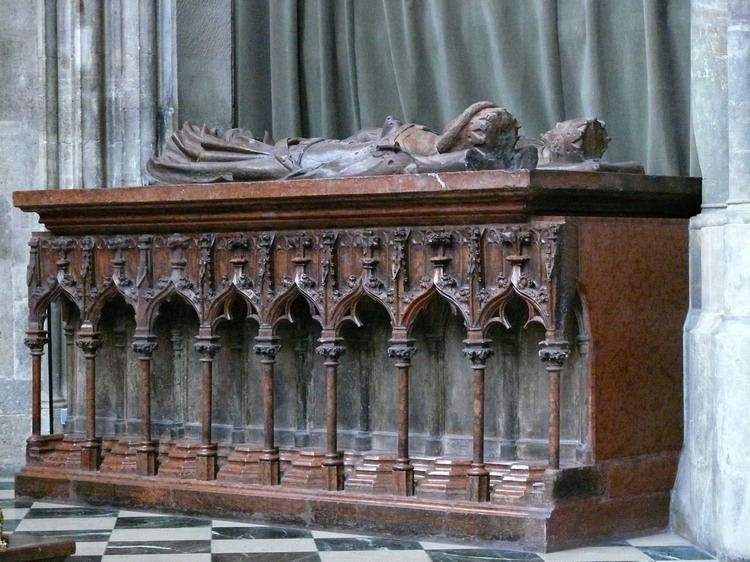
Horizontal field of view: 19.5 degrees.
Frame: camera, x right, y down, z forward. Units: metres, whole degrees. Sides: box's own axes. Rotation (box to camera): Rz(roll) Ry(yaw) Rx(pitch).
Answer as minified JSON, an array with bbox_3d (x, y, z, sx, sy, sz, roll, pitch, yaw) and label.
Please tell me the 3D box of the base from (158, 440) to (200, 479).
[{"bbox_3d":[-0.931,0.852,10.438,0.256,0.172,0.132,0,1,40],"label":"base"}]

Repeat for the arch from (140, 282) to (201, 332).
[{"bbox_3d":[-0.960,0.126,10.427,0.352,0.239,0.092,0,1,40],"label":"arch"}]

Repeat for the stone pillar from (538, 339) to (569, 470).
[{"bbox_3d":[0.689,0.480,8.405,0.111,0.498,0.111,0,0,0],"label":"stone pillar"}]

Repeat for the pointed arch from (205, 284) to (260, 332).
[{"bbox_3d":[-0.616,0.114,9.480,0.289,0.196,0.074,0,1,40],"label":"pointed arch"}]

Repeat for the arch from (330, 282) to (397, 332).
[{"bbox_3d":[-0.035,0.107,8.819,0.332,0.200,0.084,0,0,41],"label":"arch"}]

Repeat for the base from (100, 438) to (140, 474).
[{"bbox_3d":[-1.130,0.784,9.807,0.288,0.152,0.148,0,0,41],"label":"base"}]

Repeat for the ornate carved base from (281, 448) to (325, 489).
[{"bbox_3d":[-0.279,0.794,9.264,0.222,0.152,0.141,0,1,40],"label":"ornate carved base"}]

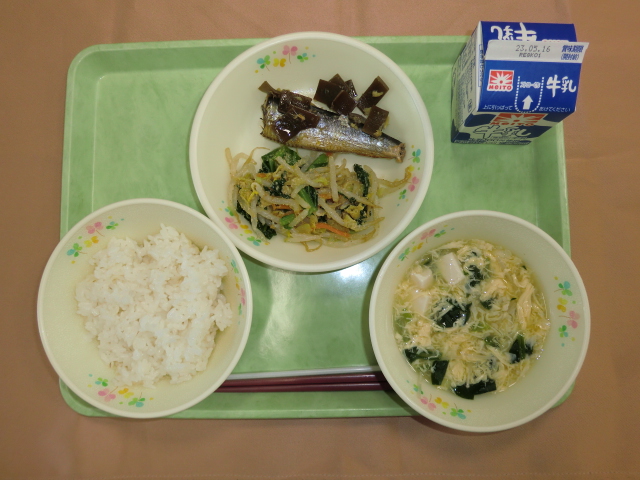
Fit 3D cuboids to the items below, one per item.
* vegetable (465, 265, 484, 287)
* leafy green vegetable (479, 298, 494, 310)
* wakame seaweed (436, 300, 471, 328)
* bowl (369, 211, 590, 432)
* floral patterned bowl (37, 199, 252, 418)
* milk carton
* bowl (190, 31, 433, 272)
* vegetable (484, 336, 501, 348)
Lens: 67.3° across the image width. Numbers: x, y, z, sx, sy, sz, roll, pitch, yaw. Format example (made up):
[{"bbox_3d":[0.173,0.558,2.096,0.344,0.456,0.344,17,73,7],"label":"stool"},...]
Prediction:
[{"bbox_3d":[0.101,0.023,0.313,0.013,0.006,0.014,0,86,2],"label":"vegetable"},{"bbox_3d":[0.108,0.042,0.311,0.011,0.005,0.008,0,86,2],"label":"leafy green vegetable"},{"bbox_3d":[0.088,0.049,0.316,0.023,0.007,0.018,0,86,2],"label":"wakame seaweed"},{"bbox_3d":[0.099,0.051,0.321,0.136,0.054,0.136,0,86,2],"label":"bowl"},{"bbox_3d":[-0.108,0.044,0.325,0.136,0.054,0.136,0,86,2],"label":"floral patterned bowl"},{"bbox_3d":[0.126,-0.103,0.313,0.058,0.086,0.058,1,86,2],"label":"milk carton"},{"bbox_3d":[-0.005,-0.056,0.335,0.160,0.043,0.160,0,86,2],"label":"bowl"},{"bbox_3d":[0.111,0.066,0.310,0.011,0.005,0.008,0,86,2],"label":"vegetable"}]

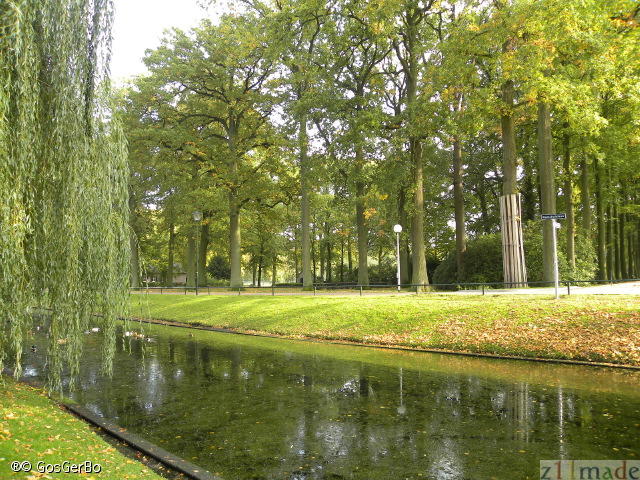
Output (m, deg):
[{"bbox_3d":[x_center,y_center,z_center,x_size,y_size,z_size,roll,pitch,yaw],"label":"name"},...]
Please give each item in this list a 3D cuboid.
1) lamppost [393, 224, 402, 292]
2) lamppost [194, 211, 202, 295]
[{"bbox_3d":[4.460,1.040,27.500,0.450,3.870,0.450,0,-6,0],"label":"lamppost"},{"bbox_3d":[-6.850,0.730,27.100,0.460,4.730,0.460,0,-6,0],"label":"lamppost"}]

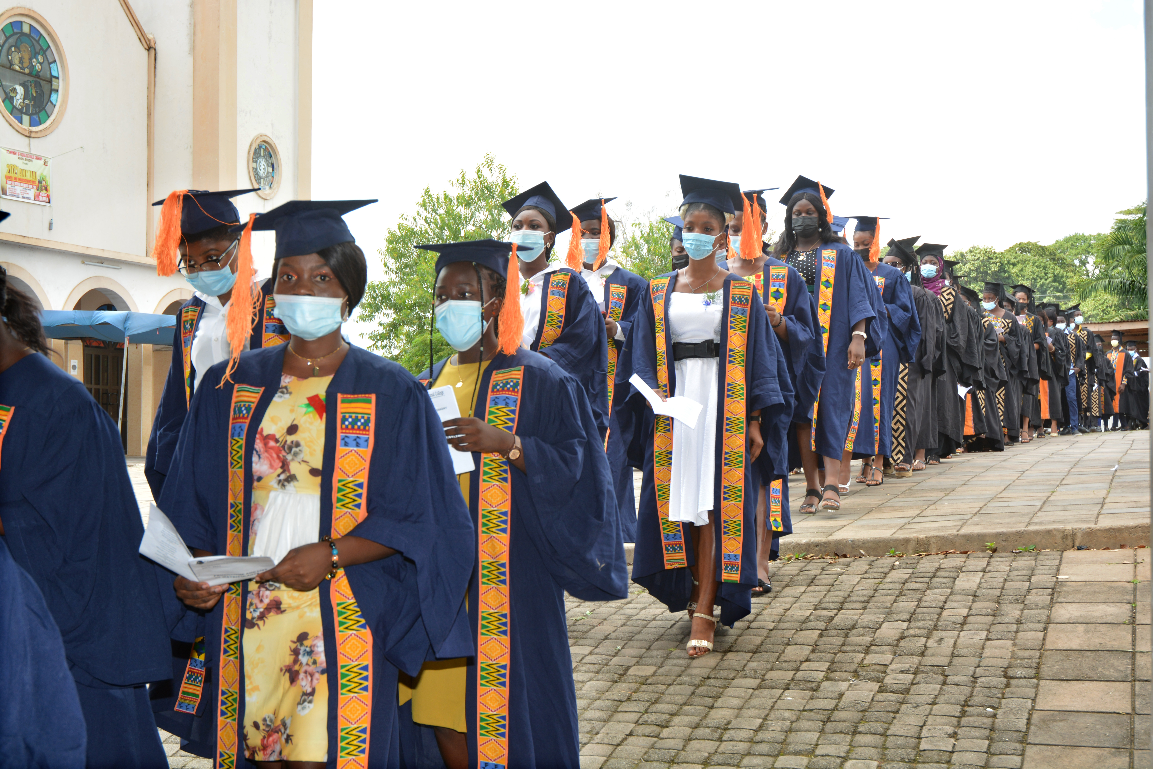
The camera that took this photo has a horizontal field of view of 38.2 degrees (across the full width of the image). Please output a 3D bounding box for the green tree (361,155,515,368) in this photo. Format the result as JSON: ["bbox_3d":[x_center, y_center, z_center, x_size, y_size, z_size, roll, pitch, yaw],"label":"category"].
[{"bbox_3d":[-2.081,-1.154,27.000,3.200,5.200,3.100,0,-1,11],"label":"green tree"}]

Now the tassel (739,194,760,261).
[{"bbox_3d":[0.665,-0.608,6.420,0.062,0.250,0.050,-5,-1,15],"label":"tassel"}]

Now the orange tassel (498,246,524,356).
[{"bbox_3d":[-0.162,-0.210,4.130,0.064,0.270,0.055,-1,-2,20],"label":"orange tassel"}]

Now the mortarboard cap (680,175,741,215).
[{"bbox_3d":[0.498,-0.698,6.200,0.240,0.115,0.240,2,-17,13],"label":"mortarboard cap"}]

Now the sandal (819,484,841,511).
[{"bbox_3d":[1.284,0.572,8.450,0.100,0.130,0.240,0,-1,14],"label":"sandal"}]

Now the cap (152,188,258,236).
[{"bbox_3d":[-1.025,-0.470,4.640,0.228,0.112,0.228,-7,1,40],"label":"cap"}]

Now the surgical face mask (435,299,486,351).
[{"bbox_3d":[-0.259,-0.130,3.700,0.135,0.110,0.080,-1,5,29],"label":"surgical face mask"}]

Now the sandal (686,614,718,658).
[{"bbox_3d":[0.455,0.900,5.980,0.090,0.115,0.230,1,7,11],"label":"sandal"}]

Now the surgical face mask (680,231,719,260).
[{"bbox_3d":[0.469,-0.529,6.350,0.135,0.105,0.080,0,5,21],"label":"surgical face mask"}]

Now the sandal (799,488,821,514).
[{"bbox_3d":[1.193,0.600,8.500,0.095,0.110,0.245,0,-1,20],"label":"sandal"}]

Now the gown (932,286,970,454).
[{"bbox_3d":[2.925,-0.119,13.300,0.600,1.340,0.480,0,-1,20],"label":"gown"}]

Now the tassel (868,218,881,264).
[{"bbox_3d":[1.886,-0.908,10.550,0.070,0.285,0.060,-1,-2,20],"label":"tassel"}]

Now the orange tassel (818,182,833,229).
[{"bbox_3d":[1.274,-0.923,8.550,0.038,0.235,0.033,-15,-3,16],"label":"orange tassel"}]

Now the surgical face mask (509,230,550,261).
[{"bbox_3d":[-0.183,-0.542,6.500,0.140,0.120,0.085,0,-1,27],"label":"surgical face mask"}]

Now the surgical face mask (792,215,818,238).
[{"bbox_3d":[1.243,-0.857,9.050,0.150,0.125,0.080,1,5,9],"label":"surgical face mask"}]

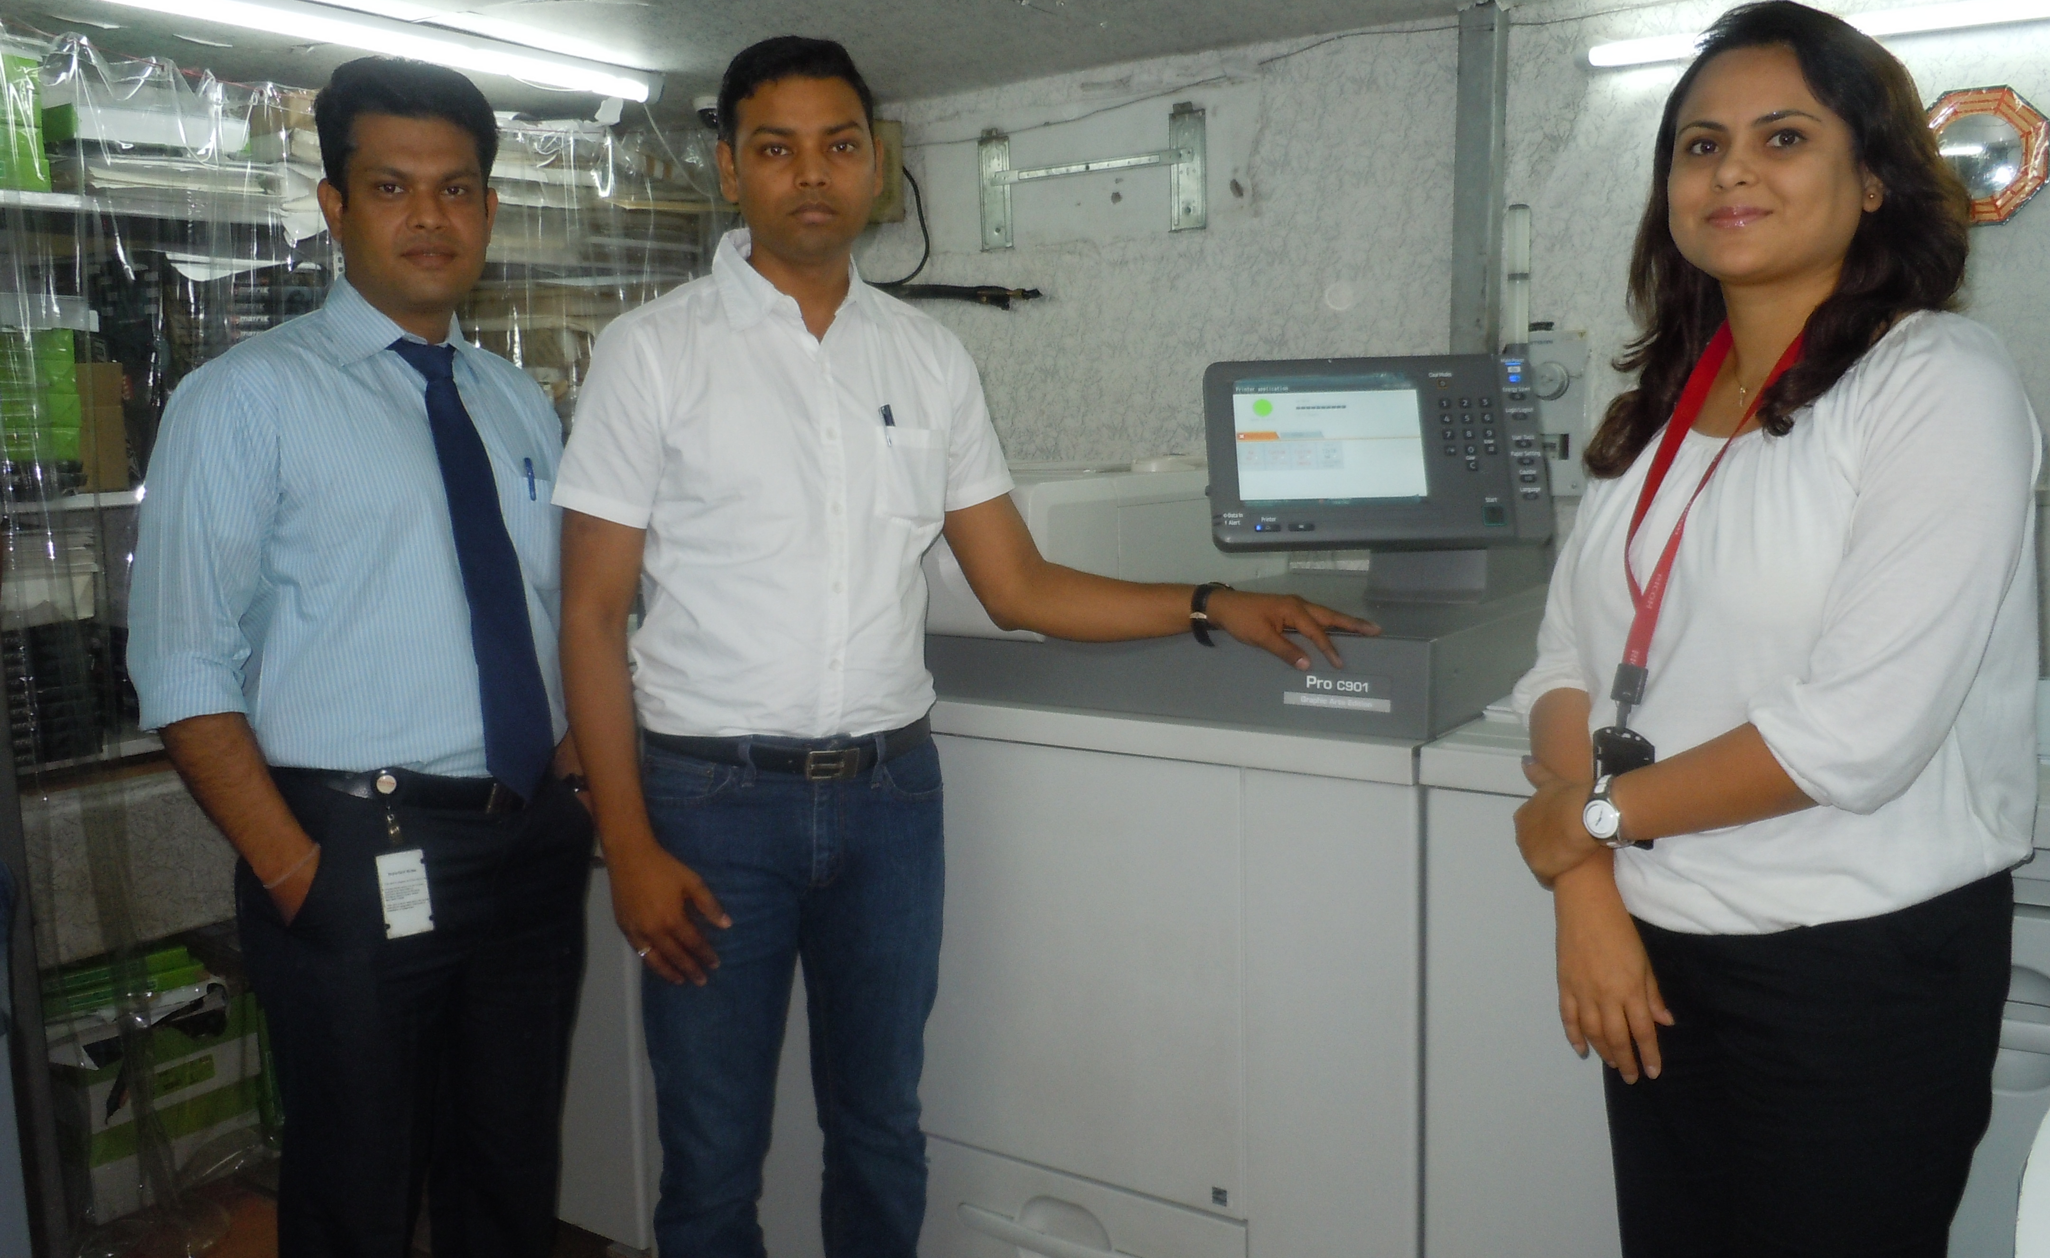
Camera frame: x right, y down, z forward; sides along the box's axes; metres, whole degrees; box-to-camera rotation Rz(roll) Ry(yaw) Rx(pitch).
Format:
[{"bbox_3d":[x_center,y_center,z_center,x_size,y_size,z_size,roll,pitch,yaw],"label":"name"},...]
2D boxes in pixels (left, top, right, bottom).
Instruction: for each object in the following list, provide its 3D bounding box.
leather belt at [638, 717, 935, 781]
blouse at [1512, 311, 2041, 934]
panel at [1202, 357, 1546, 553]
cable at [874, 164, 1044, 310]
[{"bbox_3d":[-0.250,0.108,1.740,0.320,0.048,0.240,-5,9,-26],"label":"leather belt"},{"bbox_3d":[0.583,-0.021,1.330,0.310,0.460,0.415,-7,10,-32],"label":"blouse"},{"bbox_3d":[0.405,-0.207,1.936,0.394,0.236,0.048,-1,-20,1],"label":"panel"},{"bbox_3d":[-0.177,-0.855,3.604,0.478,0.327,0.060,4,10,33],"label":"cable"}]

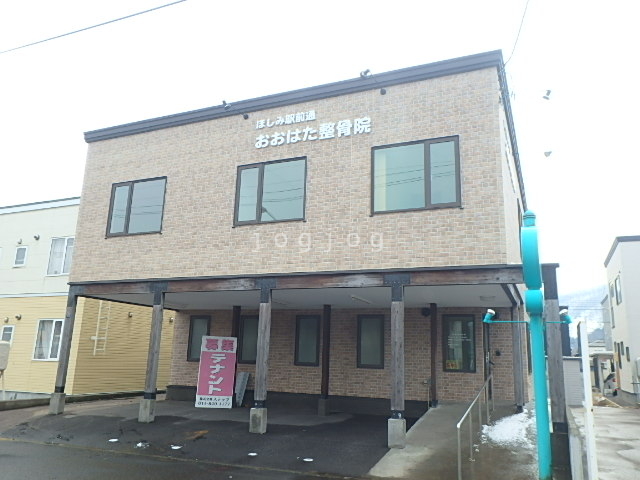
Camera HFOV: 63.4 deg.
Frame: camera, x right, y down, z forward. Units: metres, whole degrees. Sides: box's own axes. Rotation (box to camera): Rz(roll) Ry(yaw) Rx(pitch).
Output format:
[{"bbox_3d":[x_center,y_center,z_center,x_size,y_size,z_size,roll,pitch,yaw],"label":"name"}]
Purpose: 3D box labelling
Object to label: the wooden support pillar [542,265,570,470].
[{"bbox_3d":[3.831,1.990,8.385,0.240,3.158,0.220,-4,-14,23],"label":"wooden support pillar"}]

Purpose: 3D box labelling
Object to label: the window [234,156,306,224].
[{"bbox_3d":[-1.047,-0.999,11.046,1.696,1.401,0.120,-4,-14,23],"label":"window"}]

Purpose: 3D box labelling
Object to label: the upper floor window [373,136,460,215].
[{"bbox_3d":[1.803,-1.190,9.836,1.687,1.401,0.120,-4,-14,23],"label":"upper floor window"}]

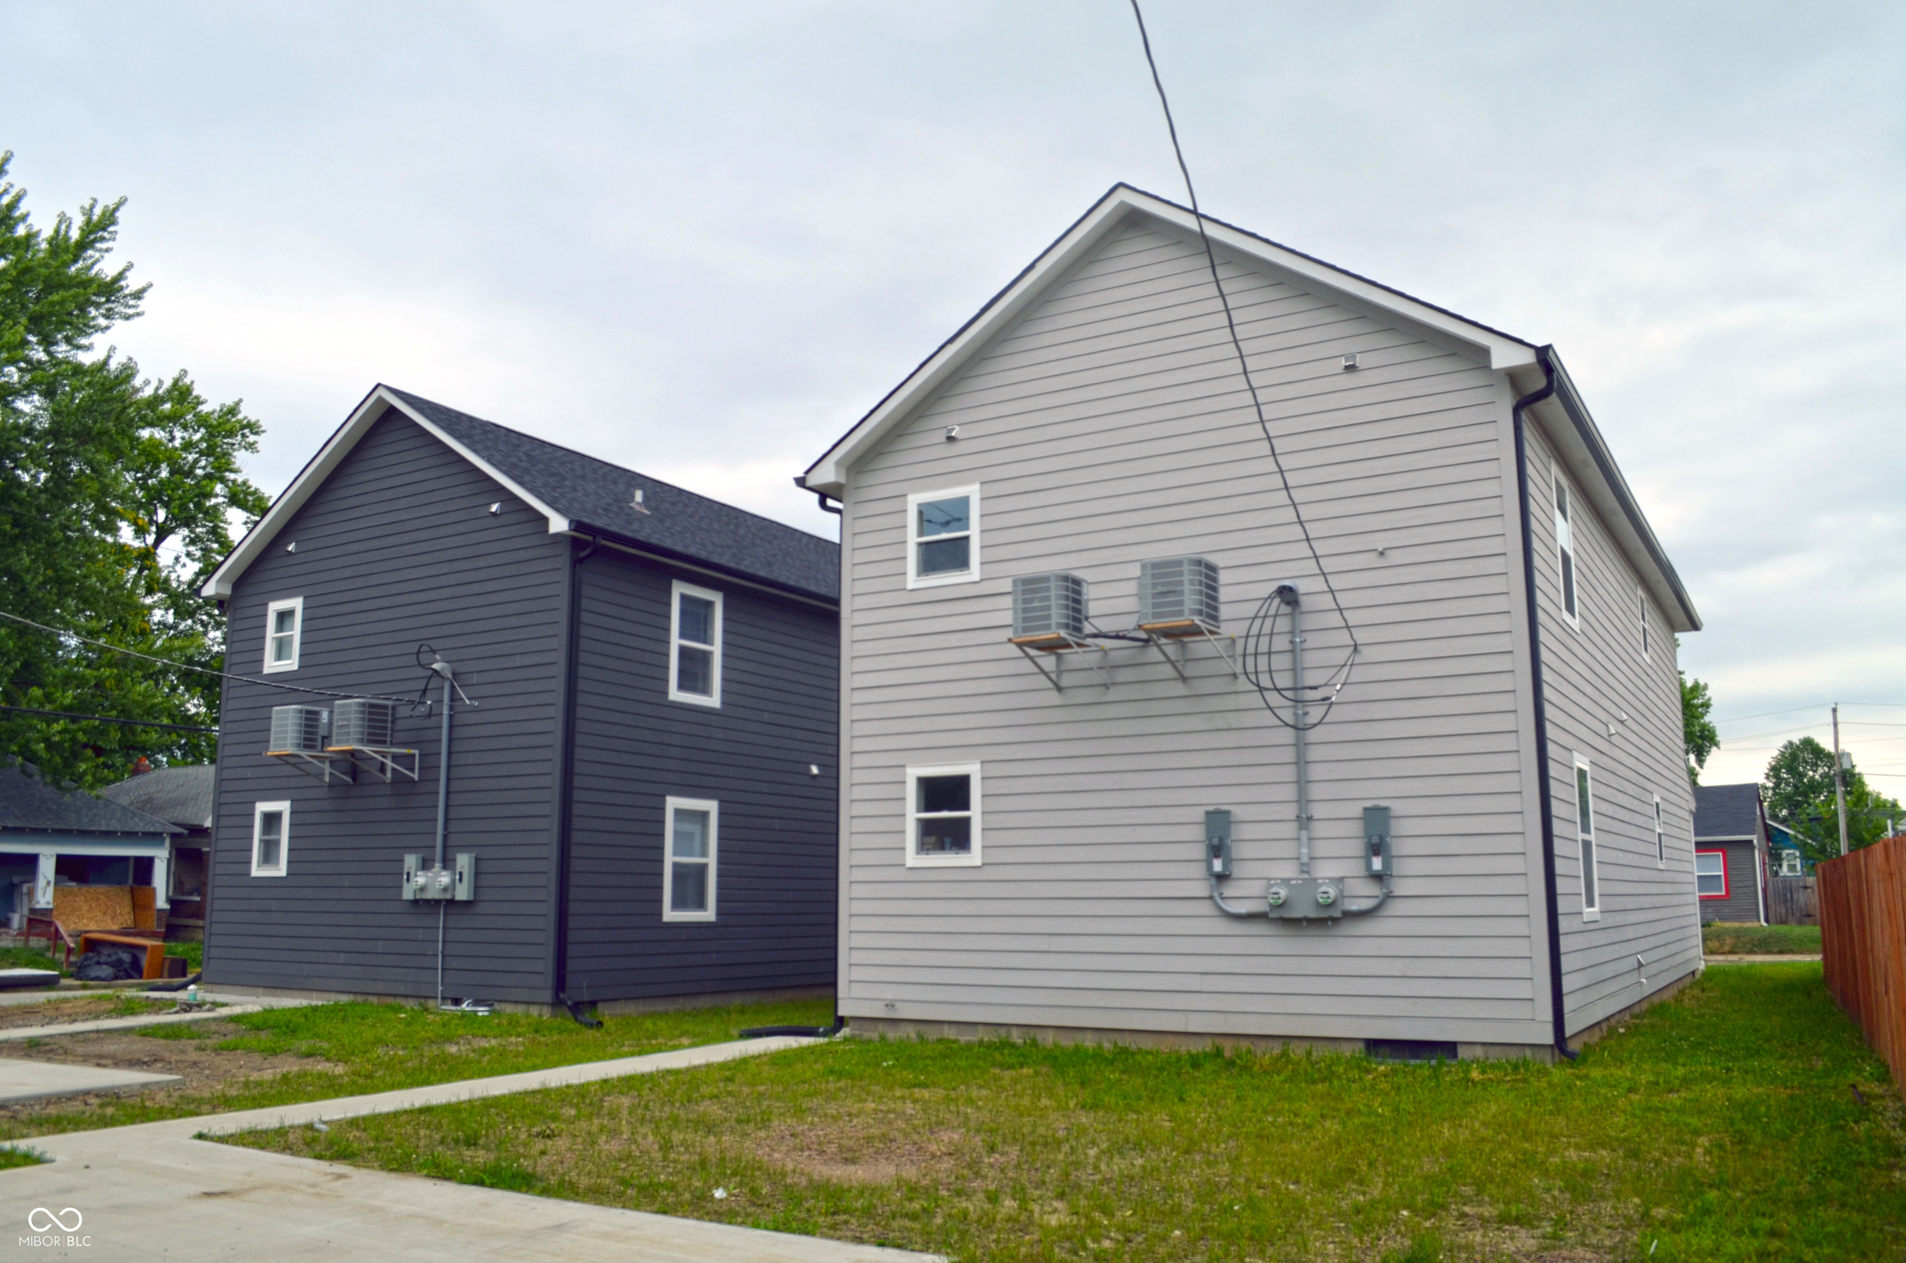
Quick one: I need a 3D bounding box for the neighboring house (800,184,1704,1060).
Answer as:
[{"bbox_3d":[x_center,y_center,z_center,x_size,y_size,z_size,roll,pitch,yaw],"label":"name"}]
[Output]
[{"bbox_3d":[6.042,0.856,21.437,8.428,8.899,16.429,-6,-12,31],"label":"neighboring house"}]

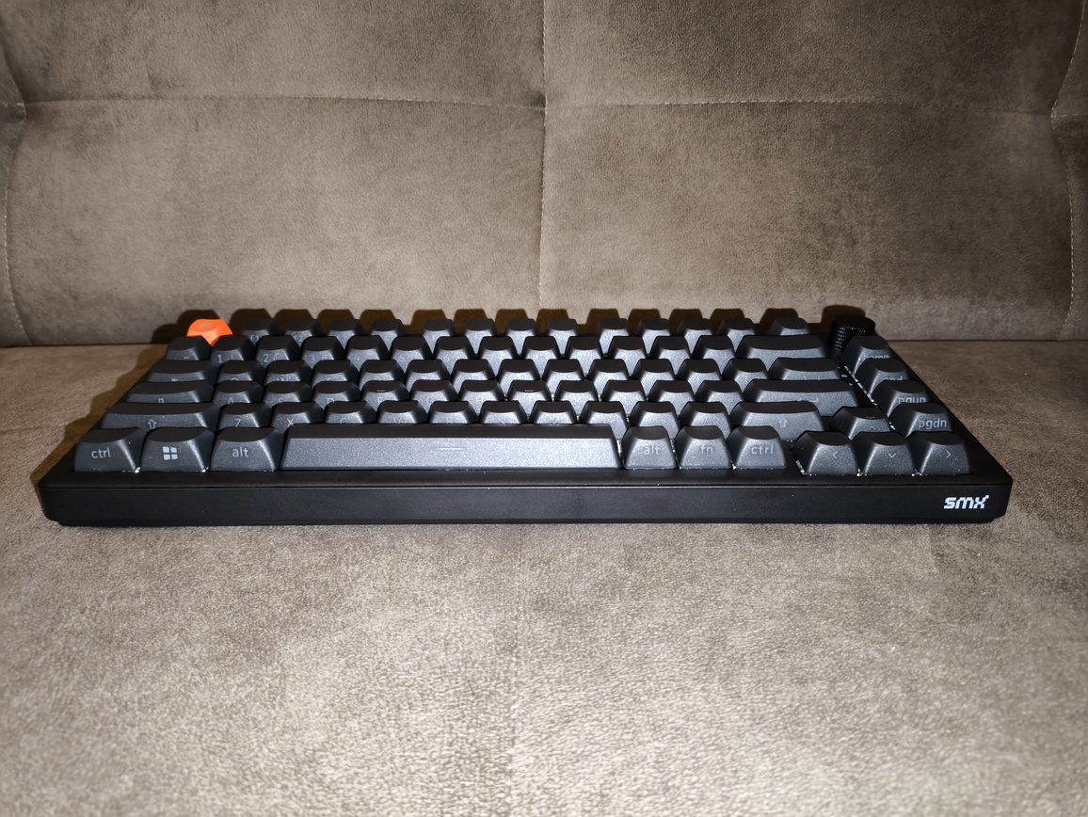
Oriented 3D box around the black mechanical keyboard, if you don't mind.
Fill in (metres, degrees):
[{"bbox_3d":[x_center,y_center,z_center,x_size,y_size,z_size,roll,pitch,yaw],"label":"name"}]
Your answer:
[{"bbox_3d":[-0.006,-0.003,0.322,0.328,0.042,0.137,0,22,0],"label":"black mechanical keyboard"}]

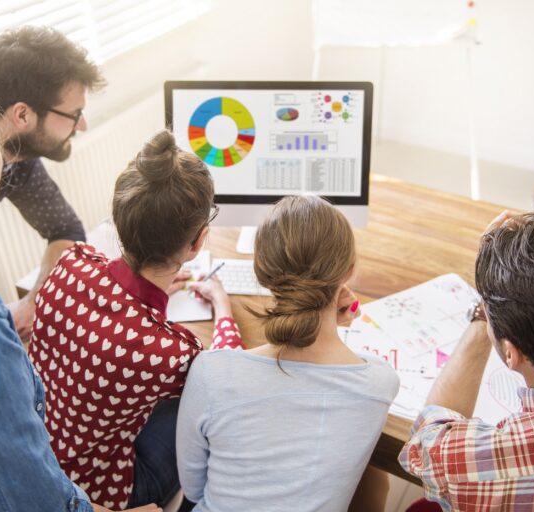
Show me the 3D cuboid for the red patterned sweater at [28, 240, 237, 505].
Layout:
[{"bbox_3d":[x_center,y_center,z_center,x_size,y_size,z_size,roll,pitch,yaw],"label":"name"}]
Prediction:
[{"bbox_3d":[-0.248,0.236,1.542,0.485,0.590,0.405,21,41,30],"label":"red patterned sweater"}]

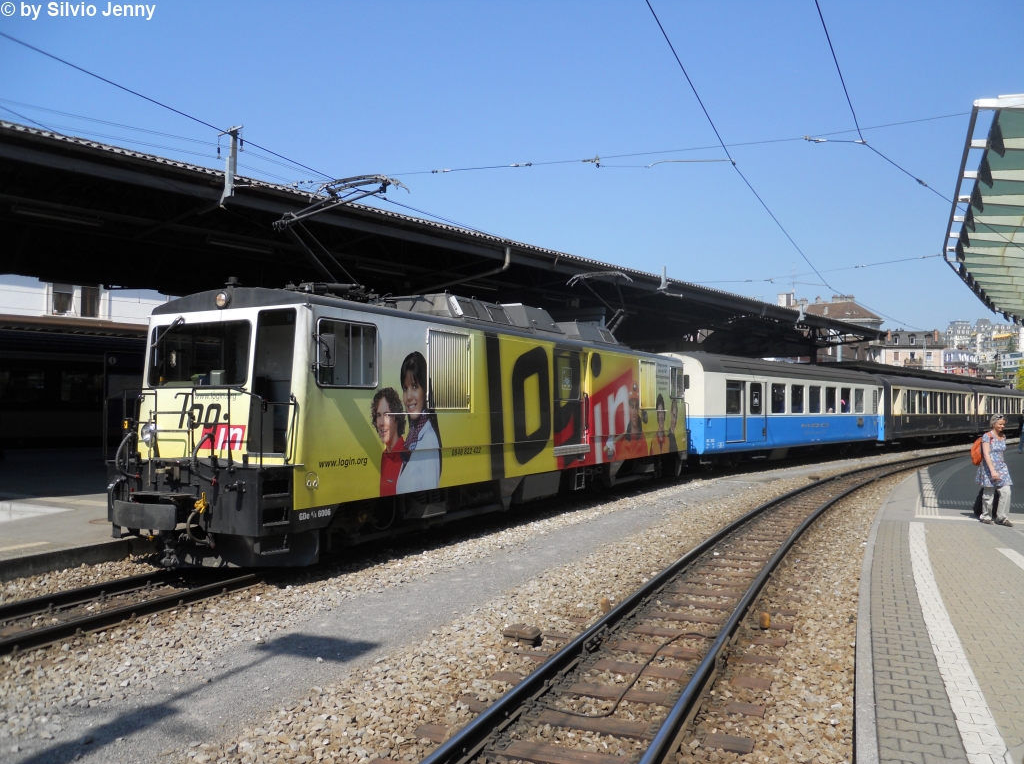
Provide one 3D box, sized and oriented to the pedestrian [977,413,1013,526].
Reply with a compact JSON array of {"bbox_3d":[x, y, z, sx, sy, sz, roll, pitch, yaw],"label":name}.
[{"bbox_3d":[7.165,1.299,12.300,0.480,1.650,0.480,1,-2,-20],"label":"pedestrian"}]

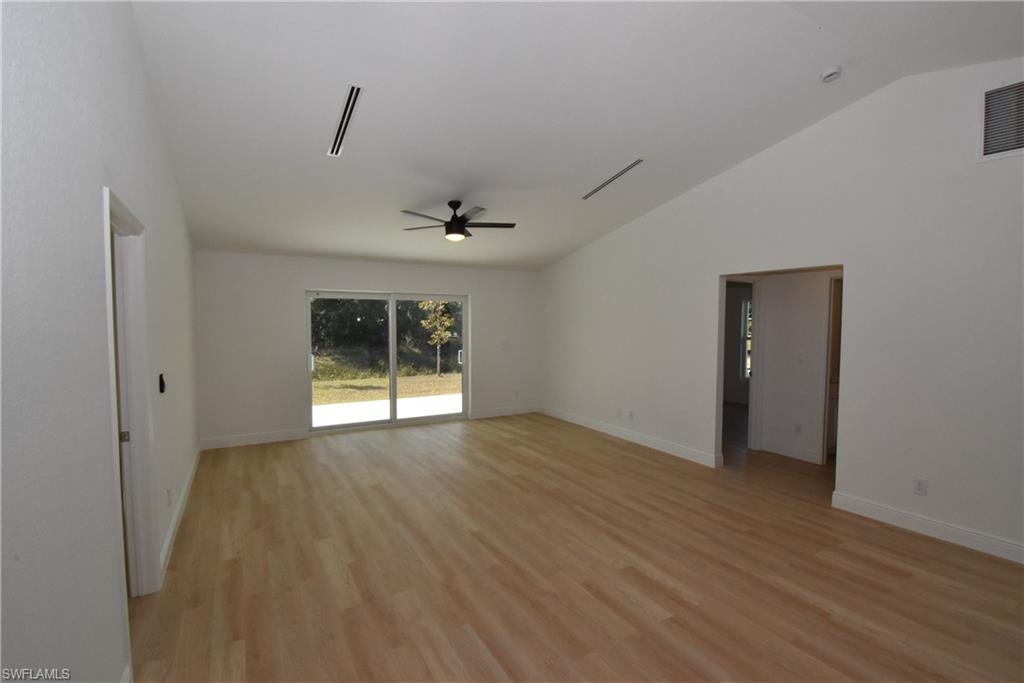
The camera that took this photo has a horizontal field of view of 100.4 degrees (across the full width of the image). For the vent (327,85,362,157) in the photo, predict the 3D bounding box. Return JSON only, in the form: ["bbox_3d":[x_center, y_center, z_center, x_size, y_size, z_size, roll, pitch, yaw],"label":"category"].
[{"bbox_3d":[-1.286,-1.661,3.261,0.095,0.030,0.884,1,-11,-32],"label":"vent"}]

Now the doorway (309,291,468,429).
[{"bbox_3d":[-1.702,0.273,6.231,2.315,1.927,0.130,-1,3,-26],"label":"doorway"}]

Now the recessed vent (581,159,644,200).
[{"bbox_3d":[1.017,-1.663,4.416,0.090,0.030,0.875,1,-11,-33],"label":"recessed vent"}]

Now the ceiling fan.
[{"bbox_3d":[-0.617,-1.305,4.611,1.302,0.398,1.292,0,3,-11],"label":"ceiling fan"}]

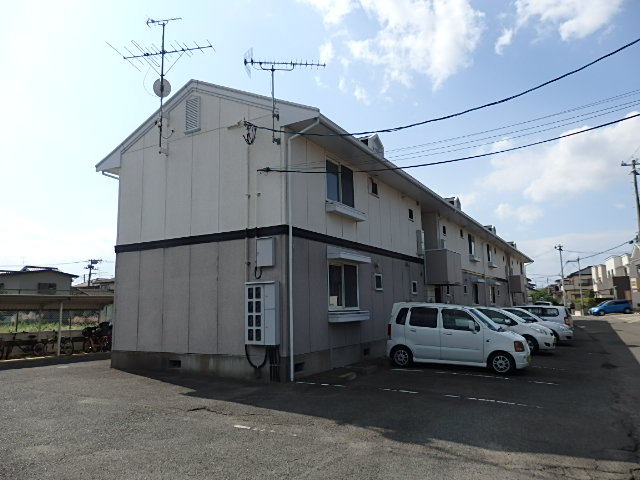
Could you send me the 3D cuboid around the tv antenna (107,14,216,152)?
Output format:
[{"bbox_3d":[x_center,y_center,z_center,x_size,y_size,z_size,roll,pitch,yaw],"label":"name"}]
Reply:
[{"bbox_3d":[-4.101,-4.205,12.367,2.600,3.750,1.620,-3,-8,11],"label":"tv antenna"}]

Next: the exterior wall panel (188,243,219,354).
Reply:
[{"bbox_3d":[-2.806,1.388,11.091,0.920,2.652,0.060,-6,-9,29],"label":"exterior wall panel"}]

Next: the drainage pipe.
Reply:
[{"bbox_3d":[-0.315,0.150,9.941,0.860,5.650,0.090,-6,-9,30],"label":"drainage pipe"}]

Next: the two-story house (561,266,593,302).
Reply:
[{"bbox_3d":[48.313,8.449,82.434,8.600,7.500,7.600,-6,-9,29],"label":"two-story house"}]

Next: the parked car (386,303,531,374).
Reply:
[{"bbox_3d":[3.459,2.332,11.429,3.400,1.650,1.480,-6,-10,33],"label":"parked car"}]

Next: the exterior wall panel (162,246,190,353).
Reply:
[{"bbox_3d":[-3.587,1.476,11.591,0.910,2.640,0.050,-6,-9,30],"label":"exterior wall panel"}]

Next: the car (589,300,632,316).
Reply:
[{"bbox_3d":[31.426,7.389,50.000,3.950,1.550,1.690,-3,-8,14],"label":"car"}]

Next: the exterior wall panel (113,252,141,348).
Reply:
[{"bbox_3d":[-5.203,1.630,12.454,0.982,2.652,0.060,-6,-9,29],"label":"exterior wall panel"}]

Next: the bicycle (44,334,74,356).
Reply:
[{"bbox_3d":[-10.201,4.073,18.100,1.700,1.000,0.560,-5,-9,25],"label":"bicycle"}]

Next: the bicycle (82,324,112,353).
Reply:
[{"bbox_3d":[-7.900,3.507,16.658,1.720,1.050,0.580,-5,-9,27],"label":"bicycle"}]

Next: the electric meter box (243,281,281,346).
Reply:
[{"bbox_3d":[-1.277,1.614,10.096,0.840,1.350,0.200,-6,-9,30],"label":"electric meter box"}]

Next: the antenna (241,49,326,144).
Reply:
[{"bbox_3d":[-0.785,-3.223,10.441,1.840,2.220,0.500,0,-8,-7],"label":"antenna"}]

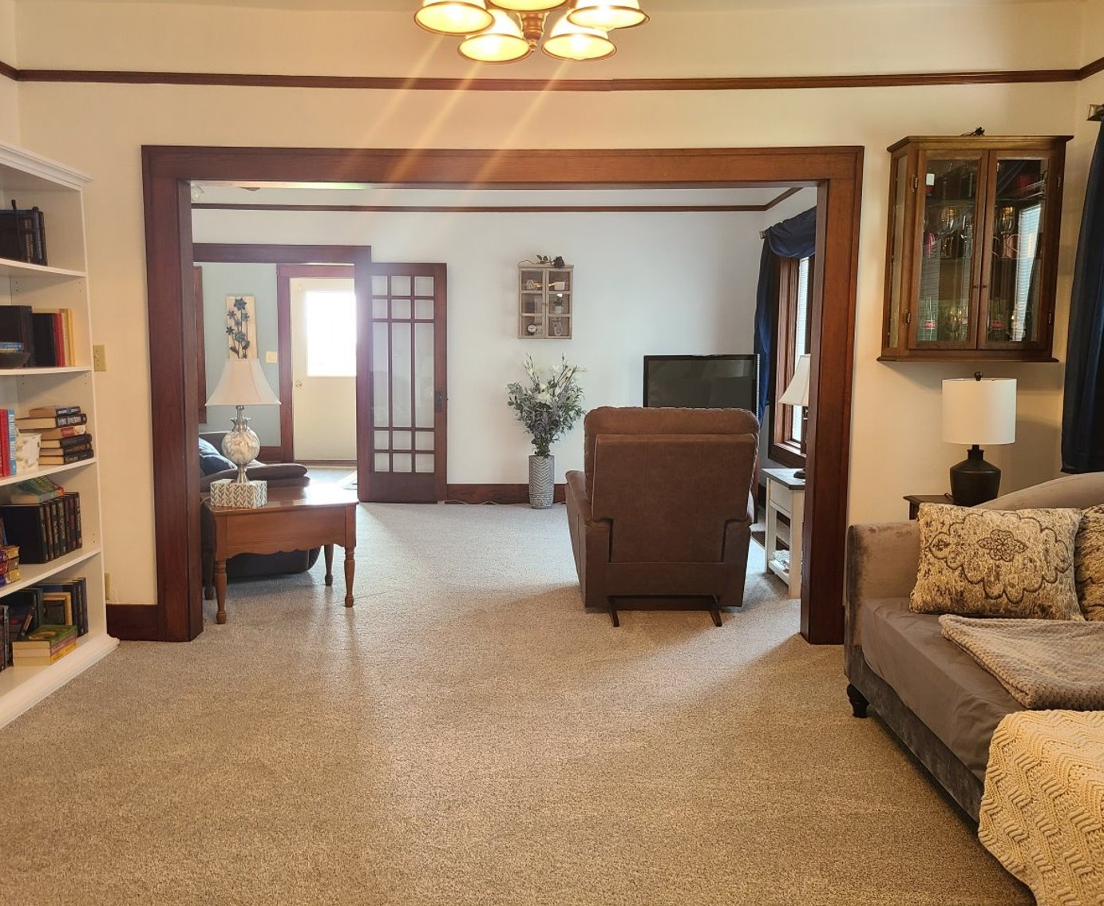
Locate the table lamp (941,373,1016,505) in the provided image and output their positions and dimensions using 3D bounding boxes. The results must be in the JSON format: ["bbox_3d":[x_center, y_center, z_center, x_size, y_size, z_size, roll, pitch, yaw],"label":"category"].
[{"bbox_3d":[1.724,-0.048,3.676,0.295,0.550,0.295,0,6,0],"label":"table lamp"}]

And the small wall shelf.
[{"bbox_3d":[-0.054,-1.251,7.548,0.440,0.605,0.140,0,6,0],"label":"small wall shelf"}]

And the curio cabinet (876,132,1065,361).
[{"bbox_3d":[1.757,-0.837,3.811,0.660,0.885,0.235,0,6,0],"label":"curio cabinet"}]

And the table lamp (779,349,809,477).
[{"bbox_3d":[1.484,-0.208,5.079,0.370,0.680,0.370,0,6,0],"label":"table lamp"}]

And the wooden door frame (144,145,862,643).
[{"bbox_3d":[-0.211,-0.226,4.082,3.090,2.180,0.170,0,6,0],"label":"wooden door frame"}]

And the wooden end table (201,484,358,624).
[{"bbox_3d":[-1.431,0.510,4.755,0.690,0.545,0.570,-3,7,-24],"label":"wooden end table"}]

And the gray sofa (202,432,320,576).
[{"bbox_3d":[-2.240,0.170,6.152,0.950,0.900,2.150,-3,7,-25],"label":"gray sofa"}]

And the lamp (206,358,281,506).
[{"bbox_3d":[-1.537,-0.109,4.526,0.345,0.730,0.345,0,6,0],"label":"lamp"}]

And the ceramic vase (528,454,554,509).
[{"bbox_3d":[-0.091,0.238,7.675,0.210,0.445,0.210,0,6,0],"label":"ceramic vase"}]

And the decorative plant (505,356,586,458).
[{"bbox_3d":[-0.062,-0.376,7.535,0.640,0.850,0.520,0,6,0],"label":"decorative plant"}]

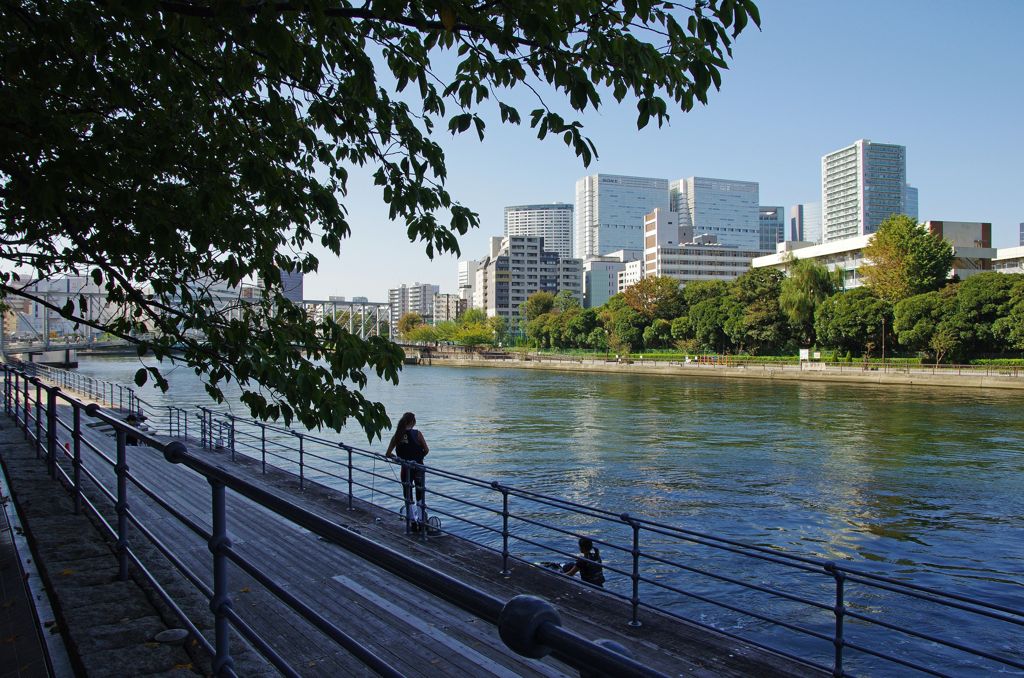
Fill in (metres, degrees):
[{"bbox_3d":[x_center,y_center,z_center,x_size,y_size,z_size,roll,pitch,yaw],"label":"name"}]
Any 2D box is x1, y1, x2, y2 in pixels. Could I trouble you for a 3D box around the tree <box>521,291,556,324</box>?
[{"bbox_3d":[5.740,-3.520,148.040,7.500,12.350,7.200,0,-1,2],"label":"tree"}]

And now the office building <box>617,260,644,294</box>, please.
[{"bbox_3d":[56.500,-14.000,308.000,14.000,36.500,22.000,0,0,-13],"label":"office building"}]

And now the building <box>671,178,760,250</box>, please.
[{"bbox_3d":[172.500,-62.430,608.600,64.000,139.000,40.000,0,-1,-19],"label":"building"}]

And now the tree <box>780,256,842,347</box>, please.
[{"bbox_3d":[38.830,-4.019,92.000,7.590,13.350,7.590,0,0,23],"label":"tree"}]

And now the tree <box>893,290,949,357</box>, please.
[{"bbox_3d":[45.478,-1.336,79.000,5.750,8.130,5.750,0,-1,30],"label":"tree"}]

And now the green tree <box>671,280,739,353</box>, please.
[{"bbox_3d":[27.700,-2.950,102.000,9.200,10.700,8.500,0,0,15],"label":"green tree"}]

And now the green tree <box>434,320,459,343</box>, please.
[{"bbox_3d":[-13.870,-1.251,148.000,5.950,5.210,5.950,0,0,-5],"label":"green tree"}]

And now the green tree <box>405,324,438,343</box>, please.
[{"bbox_3d":[-18.200,-0.900,143.000,6.900,4.200,6.200,0,0,-7],"label":"green tree"}]

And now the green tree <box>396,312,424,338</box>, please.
[{"bbox_3d":[-22.900,-2.300,160.000,6.300,7.400,6.000,0,0,-8],"label":"green tree"}]

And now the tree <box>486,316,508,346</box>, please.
[{"bbox_3d":[-2.700,-1.300,133.000,4.200,5.800,4.200,0,0,-1],"label":"tree"}]

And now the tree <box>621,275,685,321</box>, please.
[{"bbox_3d":[24.960,-4.450,126.050,11.300,14.010,10.500,0,-1,11],"label":"tree"}]

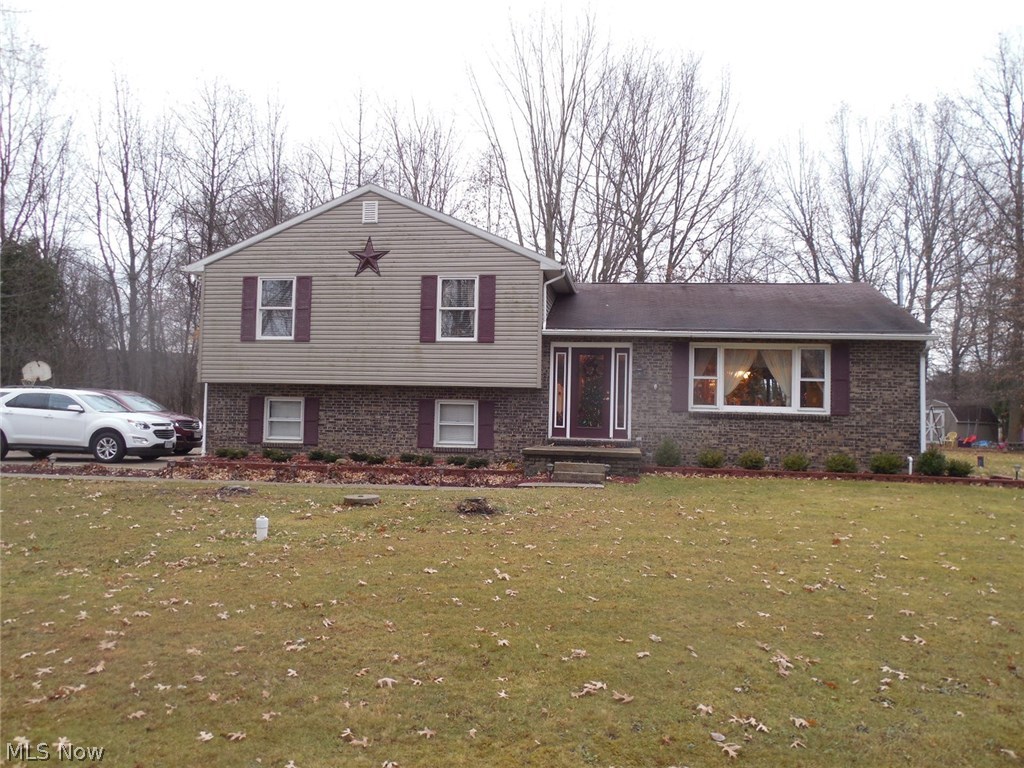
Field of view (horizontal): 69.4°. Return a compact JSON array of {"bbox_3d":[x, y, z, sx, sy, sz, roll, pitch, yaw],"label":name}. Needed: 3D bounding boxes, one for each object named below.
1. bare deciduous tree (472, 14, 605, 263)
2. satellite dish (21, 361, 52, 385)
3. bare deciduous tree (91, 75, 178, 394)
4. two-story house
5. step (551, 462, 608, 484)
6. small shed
[{"bbox_3d":[1.262,-7.883,36.596,6.310,21.640,5.990,1,-3,9],"label":"bare deciduous tree"},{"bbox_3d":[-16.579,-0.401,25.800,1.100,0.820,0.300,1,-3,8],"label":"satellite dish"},{"bbox_3d":[-20.753,-7.181,40.547,4.630,19.850,4.490,1,-3,9],"label":"bare deciduous tree"},{"bbox_3d":[1.048,-1.061,19.933,16.050,6.120,8.400,1,-3,9],"label":"two-story house"},{"bbox_3d":[1.237,1.631,13.490,0.930,0.360,0.600,1,-3,9],"label":"step"},{"bbox_3d":[27.274,2.379,45.774,3.800,2.600,3.100,3,-3,-25],"label":"small shed"}]

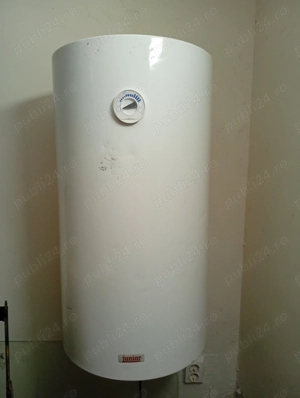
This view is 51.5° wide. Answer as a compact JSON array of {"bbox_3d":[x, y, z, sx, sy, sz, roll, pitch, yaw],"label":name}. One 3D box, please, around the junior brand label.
[{"bbox_3d":[-0.046,0.399,0.775,0.064,0.021,0.004,0,7,0],"label":"junior brand label"}]

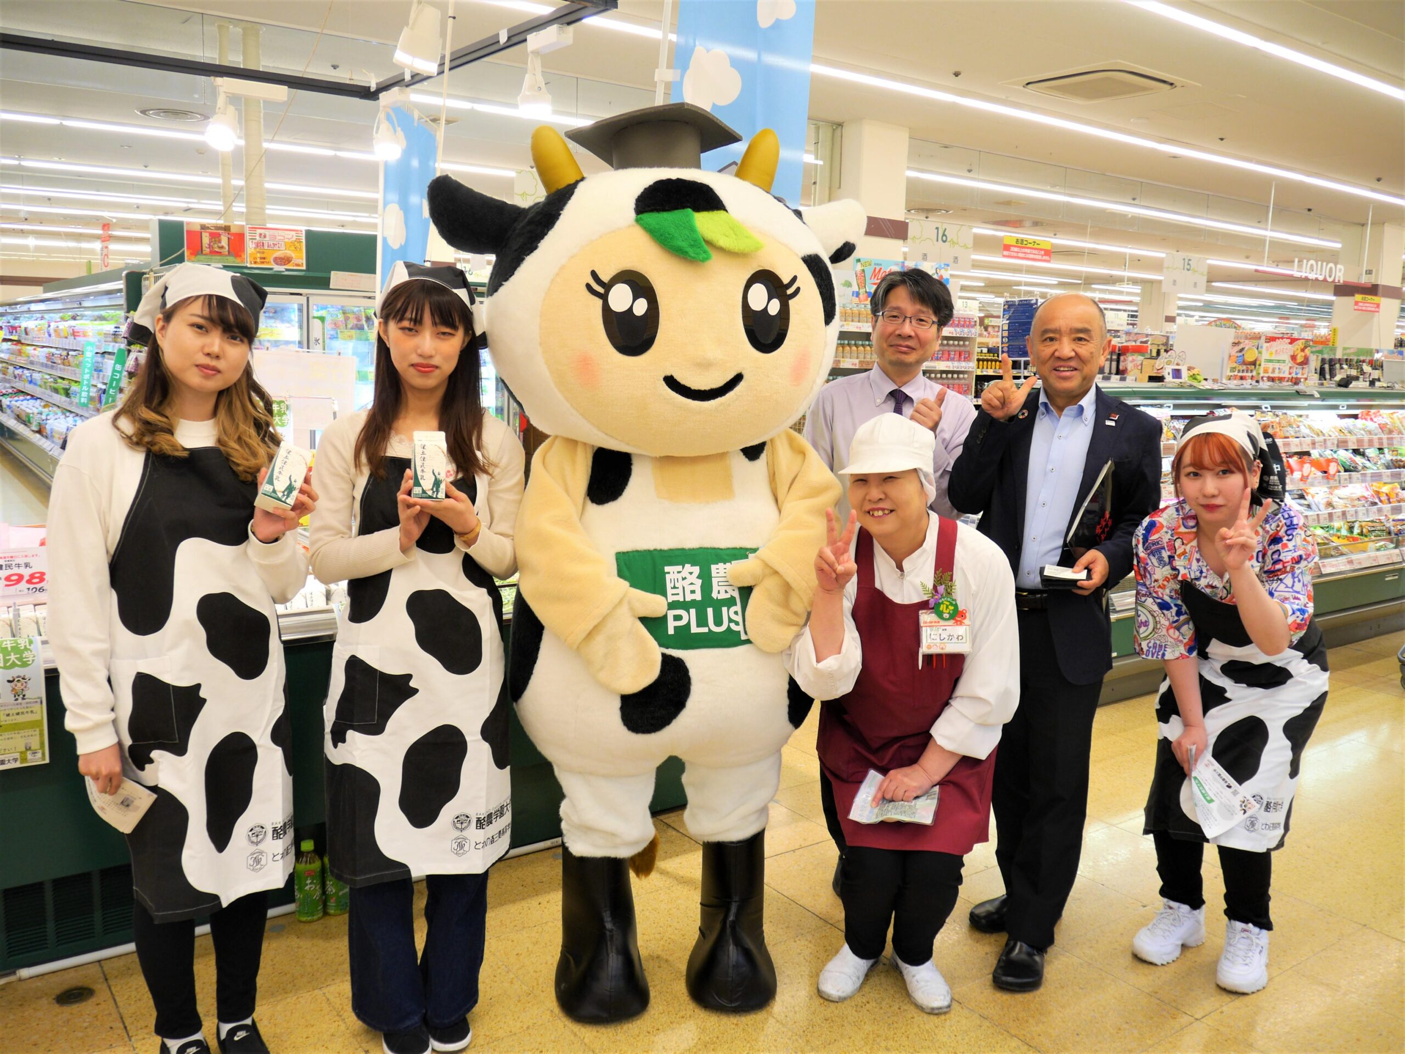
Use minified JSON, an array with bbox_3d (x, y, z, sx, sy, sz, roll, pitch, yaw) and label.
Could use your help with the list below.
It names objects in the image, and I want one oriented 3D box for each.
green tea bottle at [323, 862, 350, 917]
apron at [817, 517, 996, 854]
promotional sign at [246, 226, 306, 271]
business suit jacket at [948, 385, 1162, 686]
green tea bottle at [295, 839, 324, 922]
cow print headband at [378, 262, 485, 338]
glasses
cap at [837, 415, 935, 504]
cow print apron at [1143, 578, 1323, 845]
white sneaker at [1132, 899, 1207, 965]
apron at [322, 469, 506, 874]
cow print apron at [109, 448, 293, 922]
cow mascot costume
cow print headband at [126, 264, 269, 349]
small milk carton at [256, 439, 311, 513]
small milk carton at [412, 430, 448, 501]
[{"bbox_3d":[-0.947,0.900,2.943,0.068,0.212,0.068,-4,10,-36],"label":"green tea bottle"},{"bbox_3d":[0.449,0.333,2.490,0.395,0.740,0.280,3,9,12],"label":"apron"},{"bbox_3d":[-2.736,-1.787,7.300,0.364,0.260,0.015,-4,10,-36],"label":"promotional sign"},{"bbox_3d":[0.857,0.015,2.760,0.510,0.720,0.360,4,9,20],"label":"business suit jacket"},{"bbox_3d":[-1.028,0.923,2.972,0.070,0.217,0.070,-1,9,-17],"label":"green tea bottle"},{"bbox_3d":[-0.554,-0.465,2.310,0.210,0.175,0.210,5,9,-12],"label":"cow print headband"},{"bbox_3d":[0.530,-0.537,2.940,0.145,0.042,0.140,13,7,10],"label":"glasses"},{"bbox_3d":[0.386,-0.145,2.360,0.185,0.180,0.260,-3,11,25],"label":"cap"},{"bbox_3d":[1.306,0.444,2.780,0.420,0.670,0.350,5,9,23],"label":"cow print apron"},{"bbox_3d":[1.216,1.027,2.956,0.265,0.125,0.105,-6,11,-41],"label":"white sneaker"},{"bbox_3d":[-0.614,0.299,2.450,0.410,0.940,0.250,1,9,-5],"label":"apron"},{"bbox_3d":[-0.948,0.279,2.160,0.350,0.890,0.220,-2,9,-24],"label":"cow print apron"},{"bbox_3d":[-0.136,0.084,2.631,0.970,2.020,0.780,0,9,-8],"label":"cow mascot costume"},{"bbox_3d":[-0.936,-0.409,2.110,0.215,0.180,0.220,13,8,-28],"label":"cow print headband"},{"bbox_3d":[-0.869,-0.110,2.371,0.069,0.148,0.069,22,-27,-23],"label":"small milk carton"},{"bbox_3d":[-0.554,-0.122,2.310,0.069,0.148,0.069,-1,-5,-14],"label":"small milk carton"}]

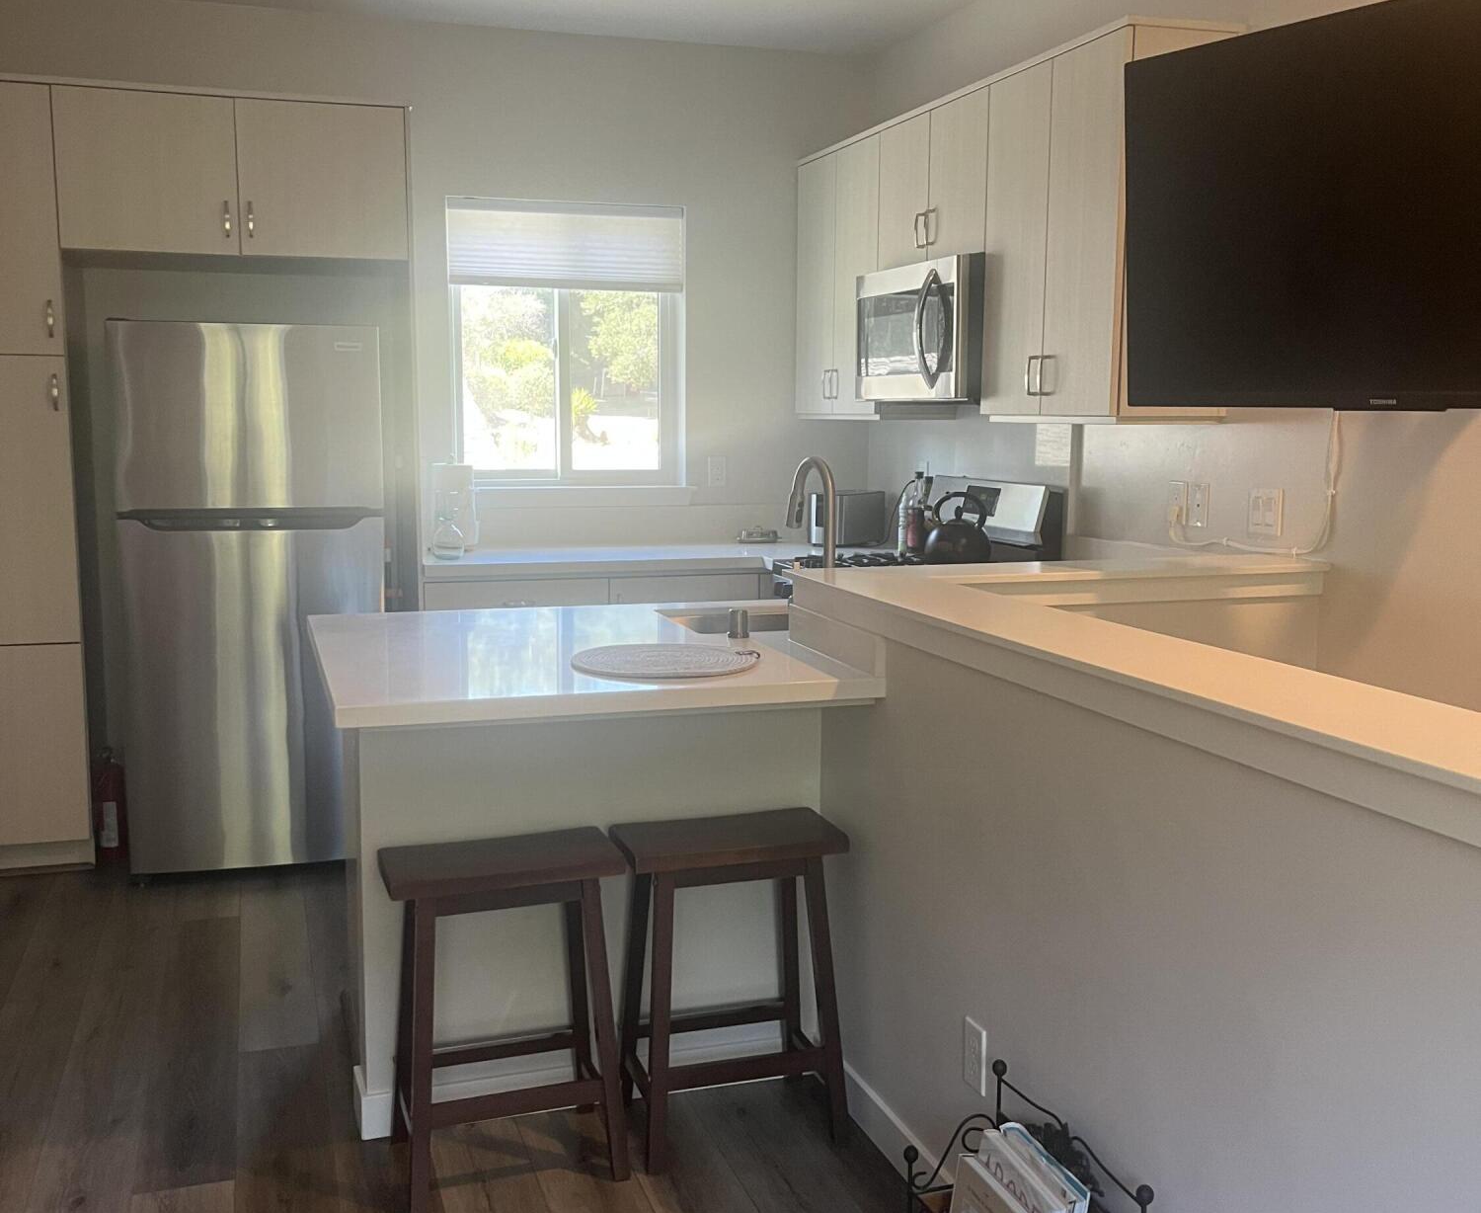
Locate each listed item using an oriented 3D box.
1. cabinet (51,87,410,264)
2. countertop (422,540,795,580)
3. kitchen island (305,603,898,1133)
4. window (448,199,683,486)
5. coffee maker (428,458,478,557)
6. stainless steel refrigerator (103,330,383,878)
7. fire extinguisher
[{"bbox_3d":[-1.621,-1.349,4.804,1.032,0.479,0.670,-2,8,-18],"label":"cabinet"},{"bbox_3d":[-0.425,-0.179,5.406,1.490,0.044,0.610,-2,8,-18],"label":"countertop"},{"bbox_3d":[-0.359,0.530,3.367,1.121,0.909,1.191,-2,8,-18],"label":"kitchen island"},{"bbox_3d":[-0.643,-0.973,5.567,0.897,1.053,0.110,-2,8,-18],"label":"window"},{"bbox_3d":[-0.995,-0.344,5.136,0.174,0.343,0.240,-2,8,-18],"label":"coffee maker"},{"bbox_3d":[-1.549,-0.051,4.811,0.757,1.666,0.750,-2,8,-15],"label":"stainless steel refrigerator"},{"bbox_3d":[-1.974,0.619,4.661,0.115,0.370,0.125,-2,8,-18],"label":"fire extinguisher"}]

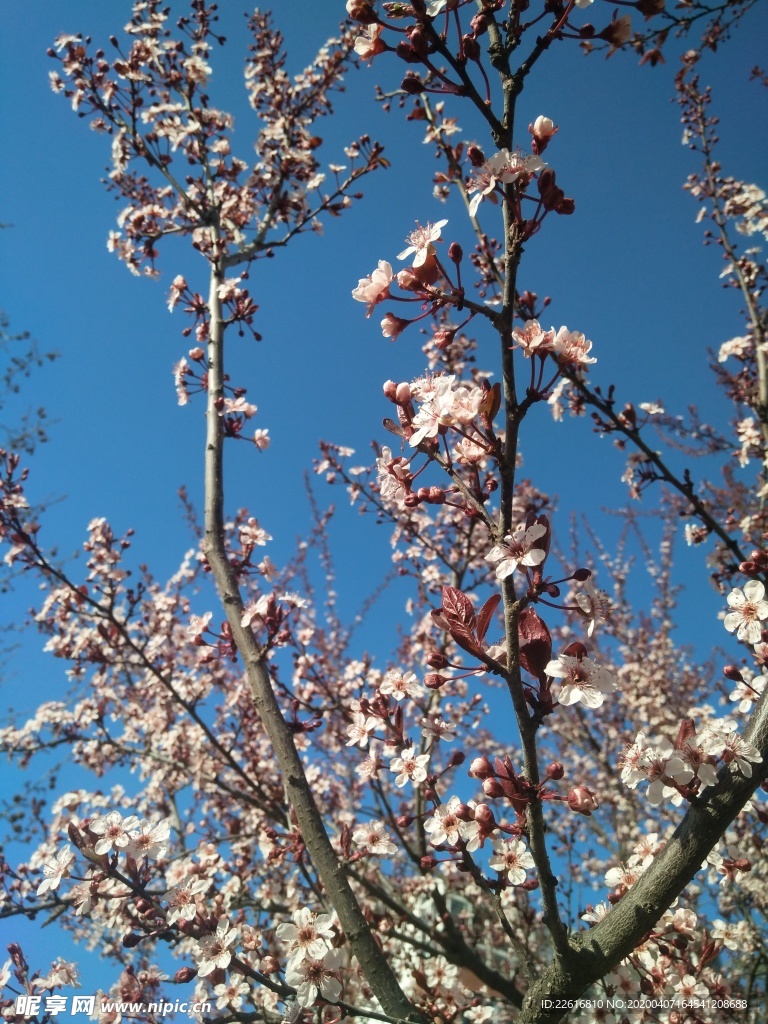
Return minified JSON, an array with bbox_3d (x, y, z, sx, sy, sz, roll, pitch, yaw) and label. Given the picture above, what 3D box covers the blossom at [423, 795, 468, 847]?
[{"bbox_3d":[0.034,0.173,0.350,0.027,0.027,0.013,-3,-25,5],"label":"blossom"}]

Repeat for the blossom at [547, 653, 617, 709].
[{"bbox_3d":[0.073,0.062,0.230,0.025,0.024,0.011,0,-34,0],"label":"blossom"}]

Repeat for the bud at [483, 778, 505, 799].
[{"bbox_3d":[0.041,0.105,0.235,0.009,0.007,0.007,27,0,-24],"label":"bud"}]

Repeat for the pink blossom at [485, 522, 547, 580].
[{"bbox_3d":[0.050,0.015,0.235,0.024,0.023,0.011,-9,-36,15],"label":"pink blossom"}]

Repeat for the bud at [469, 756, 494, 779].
[{"bbox_3d":[0.052,0.138,0.335,0.014,0.011,0.011,28,-19,-17],"label":"bud"}]

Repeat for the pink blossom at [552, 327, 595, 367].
[{"bbox_3d":[0.079,-0.068,0.256,0.018,0.018,0.012,14,-57,-22],"label":"pink blossom"}]

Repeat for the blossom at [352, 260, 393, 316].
[{"bbox_3d":[-0.006,-0.115,0.320,0.017,0.023,0.023,47,-44,-7],"label":"blossom"}]

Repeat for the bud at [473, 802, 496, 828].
[{"bbox_3d":[0.054,0.164,0.335,0.011,0.011,0.013,-38,-66,-10],"label":"bud"}]

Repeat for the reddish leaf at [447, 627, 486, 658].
[{"bbox_3d":[0.036,0.058,0.275,0.021,0.006,0.008,42,-64,-12],"label":"reddish leaf"}]

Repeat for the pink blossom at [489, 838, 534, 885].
[{"bbox_3d":[0.068,0.186,0.330,0.025,0.025,0.010,0,-7,0],"label":"pink blossom"}]

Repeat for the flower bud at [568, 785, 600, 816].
[{"bbox_3d":[0.105,0.153,0.330,0.016,0.015,0.015,13,-20,21],"label":"flower bud"}]

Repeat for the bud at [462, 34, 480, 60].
[{"bbox_3d":[0.037,-0.196,0.262,0.007,0.010,0.007,-21,6,0],"label":"bud"}]

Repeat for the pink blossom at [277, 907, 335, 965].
[{"bbox_3d":[-0.033,0.179,0.262,0.025,0.024,0.011,1,-37,-1],"label":"pink blossom"}]

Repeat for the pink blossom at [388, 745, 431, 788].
[{"bbox_3d":[0.015,0.145,0.355,0.024,0.023,0.010,0,-6,-3],"label":"pink blossom"}]

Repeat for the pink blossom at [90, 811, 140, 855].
[{"bbox_3d":[-0.136,0.163,0.315,0.025,0.022,0.010,0,-6,-3],"label":"pink blossom"}]

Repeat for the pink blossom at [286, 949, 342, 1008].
[{"bbox_3d":[-0.034,0.224,0.300,0.028,0.028,0.012,3,-34,-5],"label":"pink blossom"}]

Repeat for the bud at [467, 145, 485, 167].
[{"bbox_3d":[0.038,-0.149,0.260,0.006,0.010,0.006,-30,6,0],"label":"bud"}]

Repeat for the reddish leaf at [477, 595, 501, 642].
[{"bbox_3d":[0.040,0.041,0.238,0.007,0.019,0.004,24,0,40],"label":"reddish leaf"}]

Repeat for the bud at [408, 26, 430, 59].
[{"bbox_3d":[0.018,-0.242,0.320,0.011,0.015,0.011,-11,6,11],"label":"bud"}]

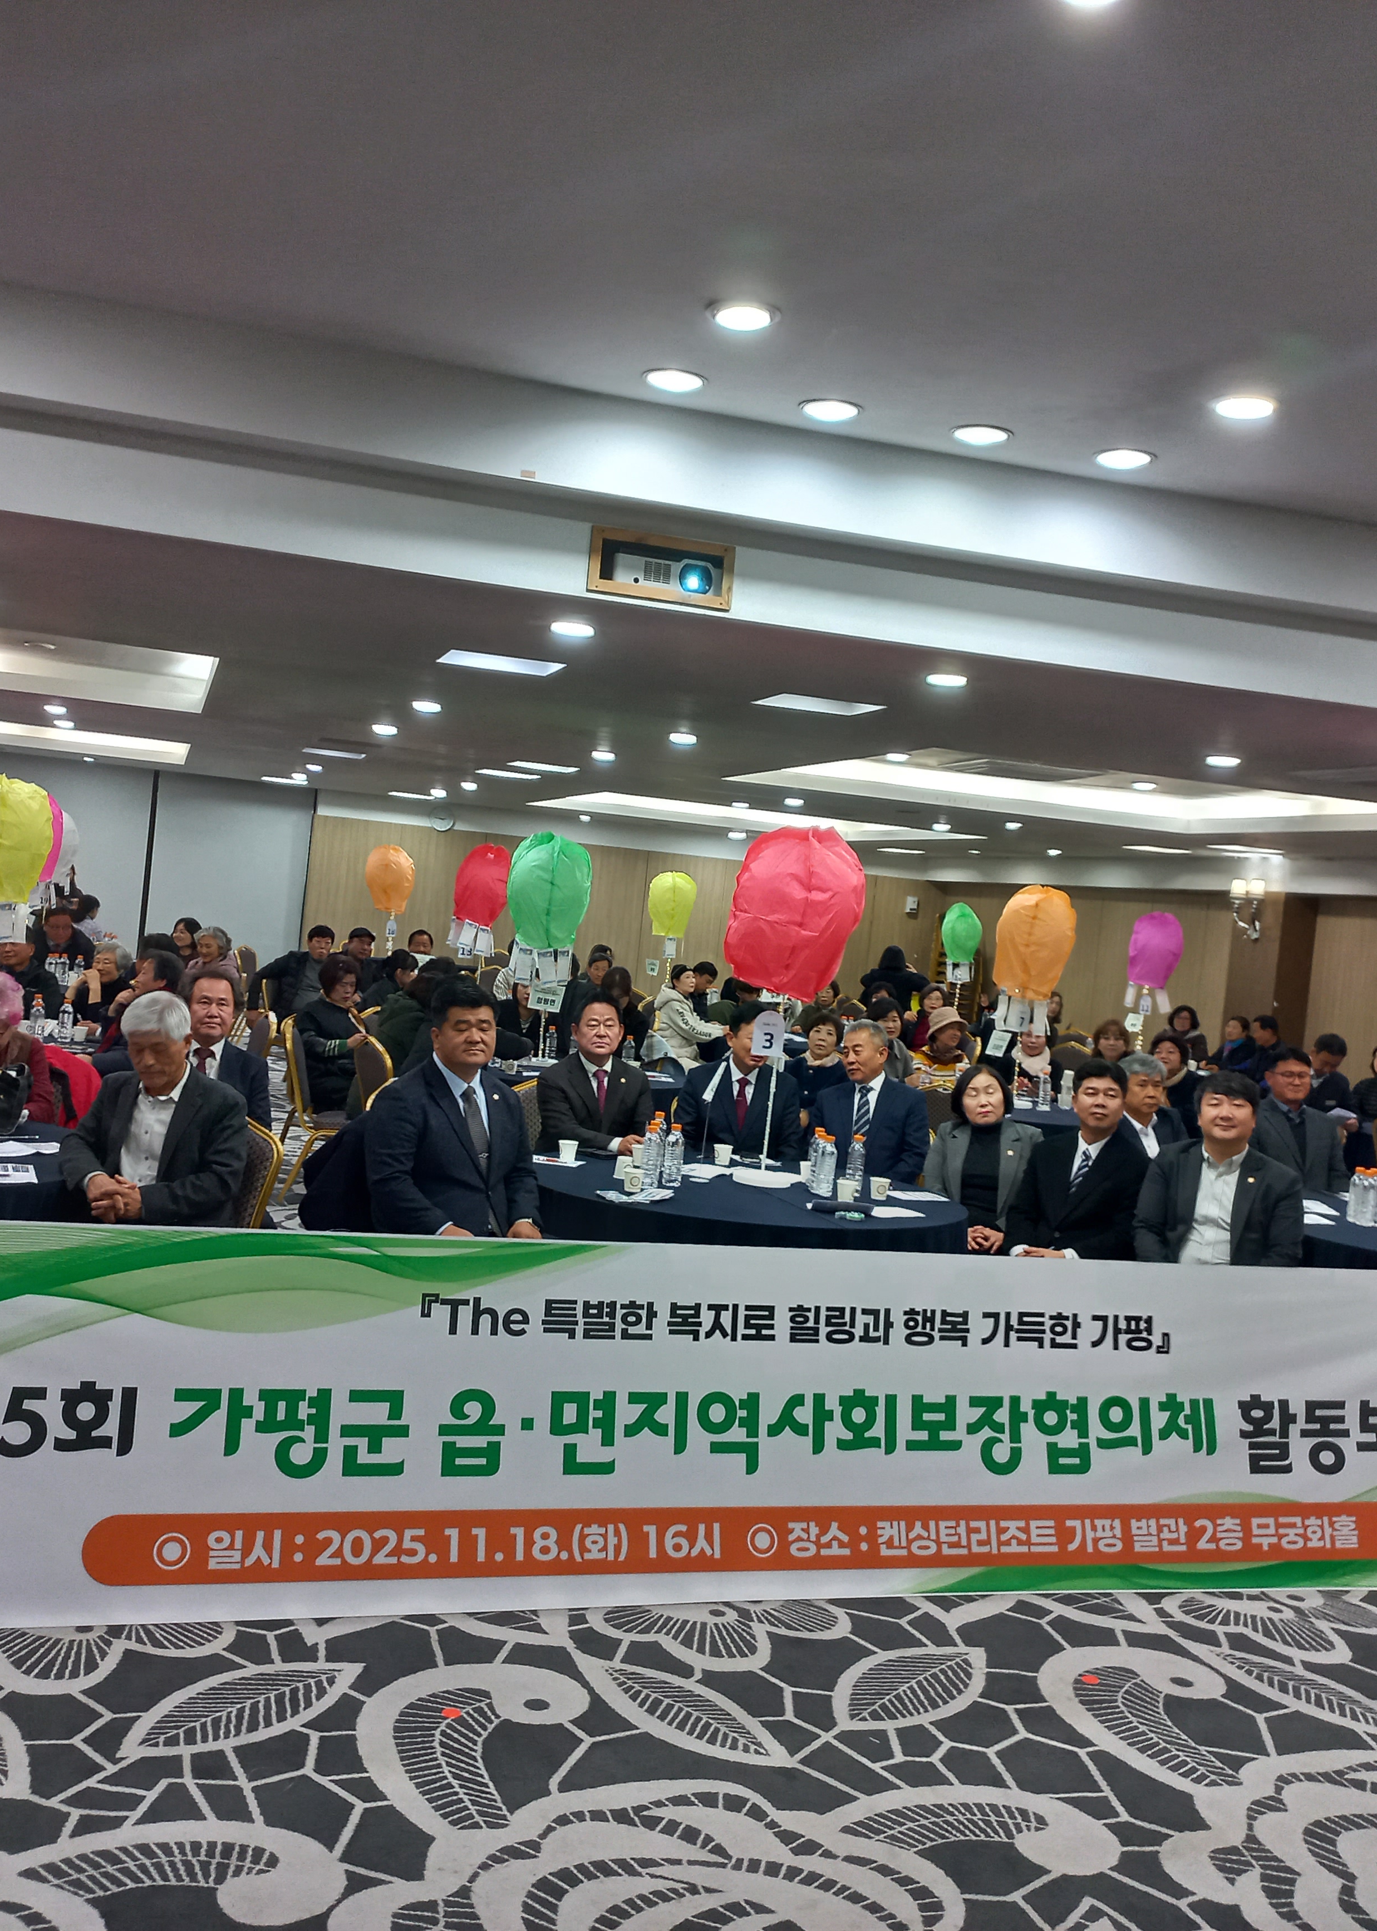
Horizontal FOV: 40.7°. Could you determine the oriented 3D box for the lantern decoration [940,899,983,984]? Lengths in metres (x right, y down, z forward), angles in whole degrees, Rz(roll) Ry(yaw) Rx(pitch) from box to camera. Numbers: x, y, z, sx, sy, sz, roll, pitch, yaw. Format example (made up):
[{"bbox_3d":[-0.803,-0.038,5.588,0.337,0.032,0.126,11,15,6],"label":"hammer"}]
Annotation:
[{"bbox_3d":[3.166,-0.257,21.600,0.470,0.930,0.470,5,2,0],"label":"lantern decoration"}]

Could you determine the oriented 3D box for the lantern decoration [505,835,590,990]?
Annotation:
[{"bbox_3d":[-0.836,-0.339,11.200,0.500,0.910,0.500,5,2,-17],"label":"lantern decoration"}]

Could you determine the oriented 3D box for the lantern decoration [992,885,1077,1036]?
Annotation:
[{"bbox_3d":[2.090,-0.030,11.200,0.490,0.880,0.490,5,2,-17],"label":"lantern decoration"}]

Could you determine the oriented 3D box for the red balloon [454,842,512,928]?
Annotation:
[{"bbox_3d":[-1.555,-0.611,14.200,0.460,0.630,0.460,8,2,-6],"label":"red balloon"}]

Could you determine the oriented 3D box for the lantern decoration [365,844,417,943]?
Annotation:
[{"bbox_3d":[-3.080,-0.752,19.300,0.500,0.980,0.500,5,2,-17],"label":"lantern decoration"}]

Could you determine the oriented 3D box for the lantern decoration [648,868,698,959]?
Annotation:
[{"bbox_3d":[-0.169,-0.498,18.400,0.470,0.870,0.470,5,2,-1],"label":"lantern decoration"}]

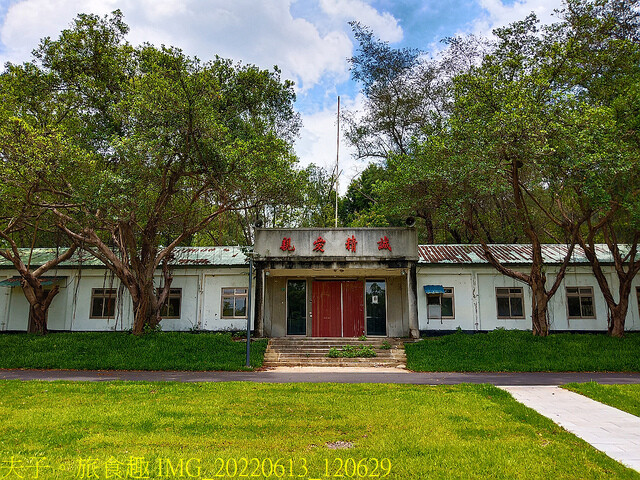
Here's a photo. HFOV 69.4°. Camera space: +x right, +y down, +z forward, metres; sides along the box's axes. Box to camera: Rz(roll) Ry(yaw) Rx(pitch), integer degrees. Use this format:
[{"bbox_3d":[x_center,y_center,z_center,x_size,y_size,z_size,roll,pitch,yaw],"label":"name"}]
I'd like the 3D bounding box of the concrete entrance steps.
[{"bbox_3d":[0.570,4.262,17.675,5.200,0.950,1.900,0,-10,0],"label":"concrete entrance steps"}]

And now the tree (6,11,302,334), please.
[{"bbox_3d":[-7.150,-2.857,20.124,12.400,13.600,11.300,0,-10,0],"label":"tree"}]

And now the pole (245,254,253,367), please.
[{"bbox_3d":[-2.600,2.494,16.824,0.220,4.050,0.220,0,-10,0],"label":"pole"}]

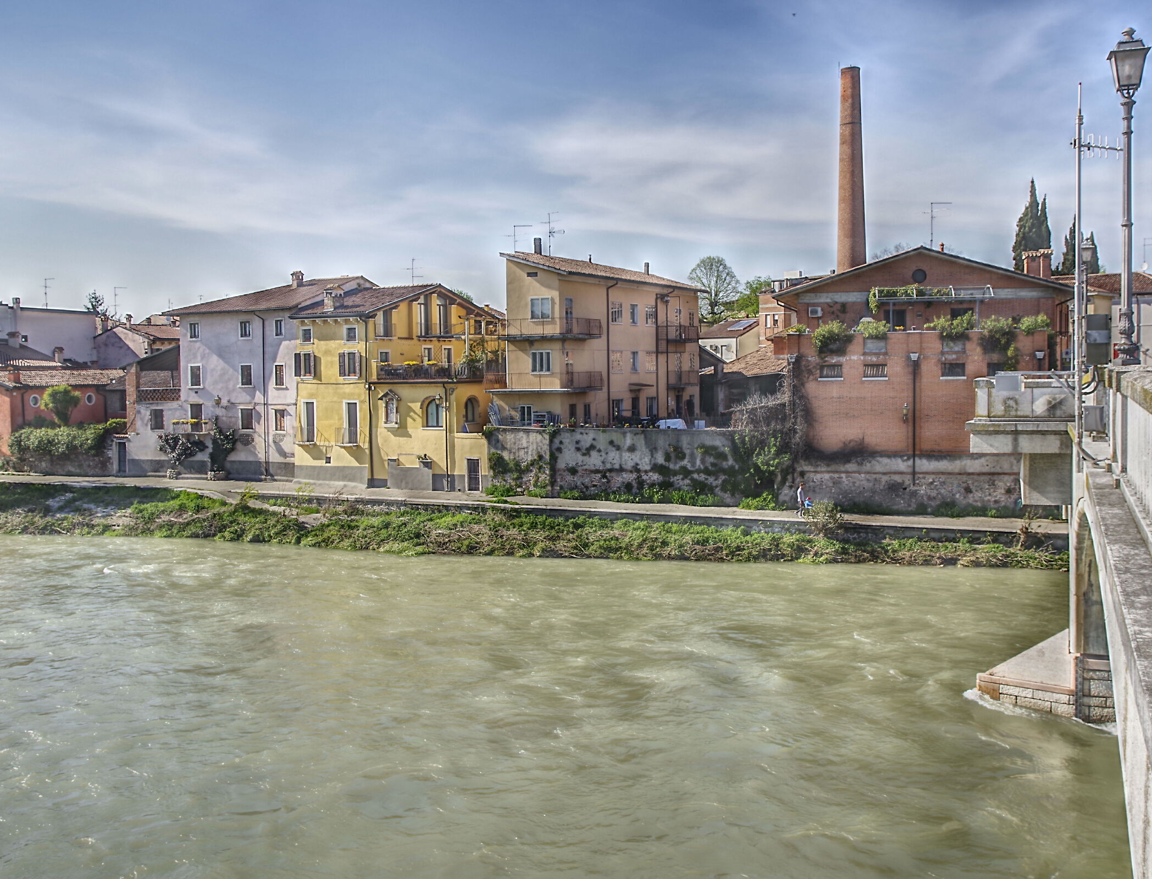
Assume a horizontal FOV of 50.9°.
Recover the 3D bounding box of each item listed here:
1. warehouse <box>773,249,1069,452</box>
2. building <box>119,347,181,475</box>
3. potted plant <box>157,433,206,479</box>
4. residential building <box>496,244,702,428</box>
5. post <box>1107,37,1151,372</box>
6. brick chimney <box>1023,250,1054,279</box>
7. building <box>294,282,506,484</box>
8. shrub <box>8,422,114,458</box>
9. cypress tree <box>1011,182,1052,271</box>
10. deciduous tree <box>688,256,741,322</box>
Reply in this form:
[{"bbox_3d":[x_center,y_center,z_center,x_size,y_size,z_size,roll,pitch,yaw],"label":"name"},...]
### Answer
[{"bbox_3d":[18.970,-5.020,67.336,15.200,10.750,15.000,0,3,14],"label":"warehouse"},{"bbox_3d":[-30.414,-2.231,89.997,5.500,9.400,5.600,1,3,20],"label":"building"},{"bbox_3d":[-27.933,1.155,85.769,3.300,3.150,1.300,1,3,18],"label":"potted plant"},{"bbox_3d":[2.161,-6.515,81.071,6.500,11.300,19.500,1,3,31],"label":"residential building"},{"bbox_3d":[5.867,-2.583,12.884,0.400,3.580,0.400,0,3,15],"label":"post"},{"bbox_3d":[25.537,-9.577,66.598,1.600,2.050,1.100,0,3,14],"label":"brick chimney"},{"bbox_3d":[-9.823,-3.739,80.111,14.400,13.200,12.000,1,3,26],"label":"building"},{"bbox_3d":[-37.785,0.049,88.913,8.600,2.650,1.900,0,3,14],"label":"shrub"},{"bbox_3d":[37.627,-12.300,99.504,3.400,18.700,3.400,0,3,0],"label":"cypress tree"},{"bbox_3d":[12.741,-10.182,111.624,5.200,13.500,5.200,0,3,0],"label":"deciduous tree"}]

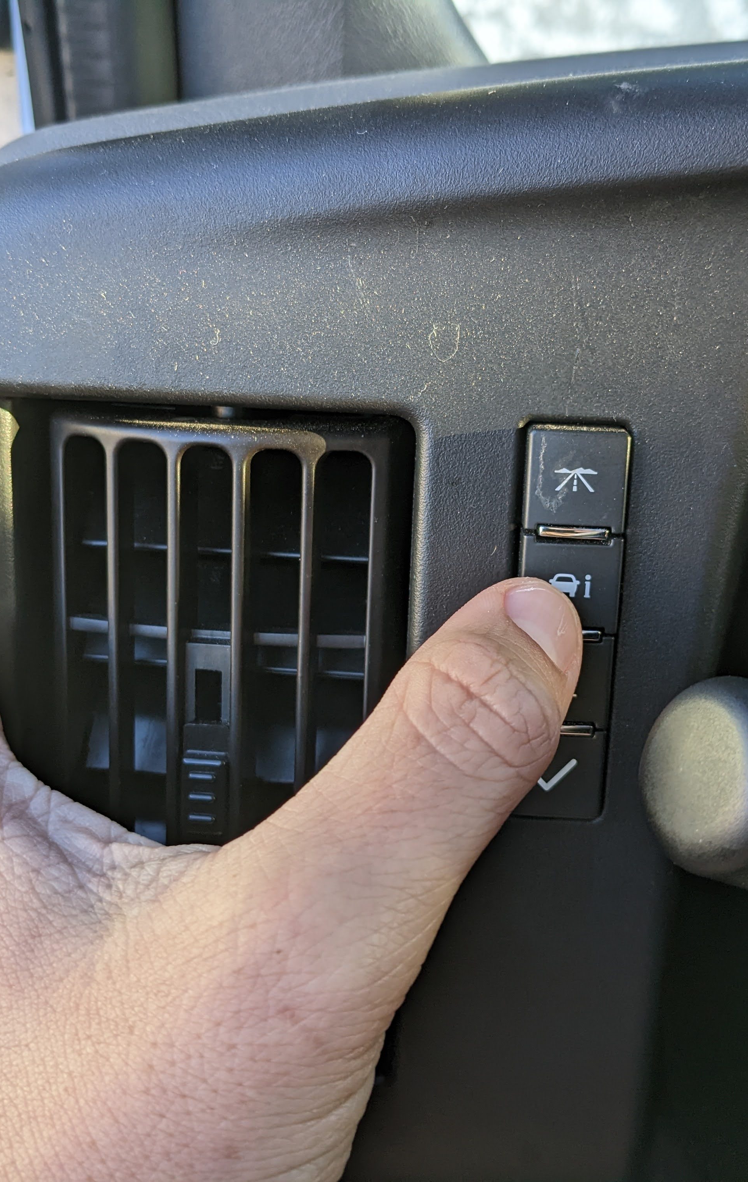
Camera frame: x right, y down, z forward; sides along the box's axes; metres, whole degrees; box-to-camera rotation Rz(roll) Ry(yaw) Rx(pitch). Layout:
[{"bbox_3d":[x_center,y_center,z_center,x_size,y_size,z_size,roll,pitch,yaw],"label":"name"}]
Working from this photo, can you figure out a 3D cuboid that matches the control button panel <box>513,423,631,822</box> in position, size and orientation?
[{"bbox_3d":[0.033,0.006,0.209,0.017,0.067,0.012,3,11,6],"label":"control button panel"}]

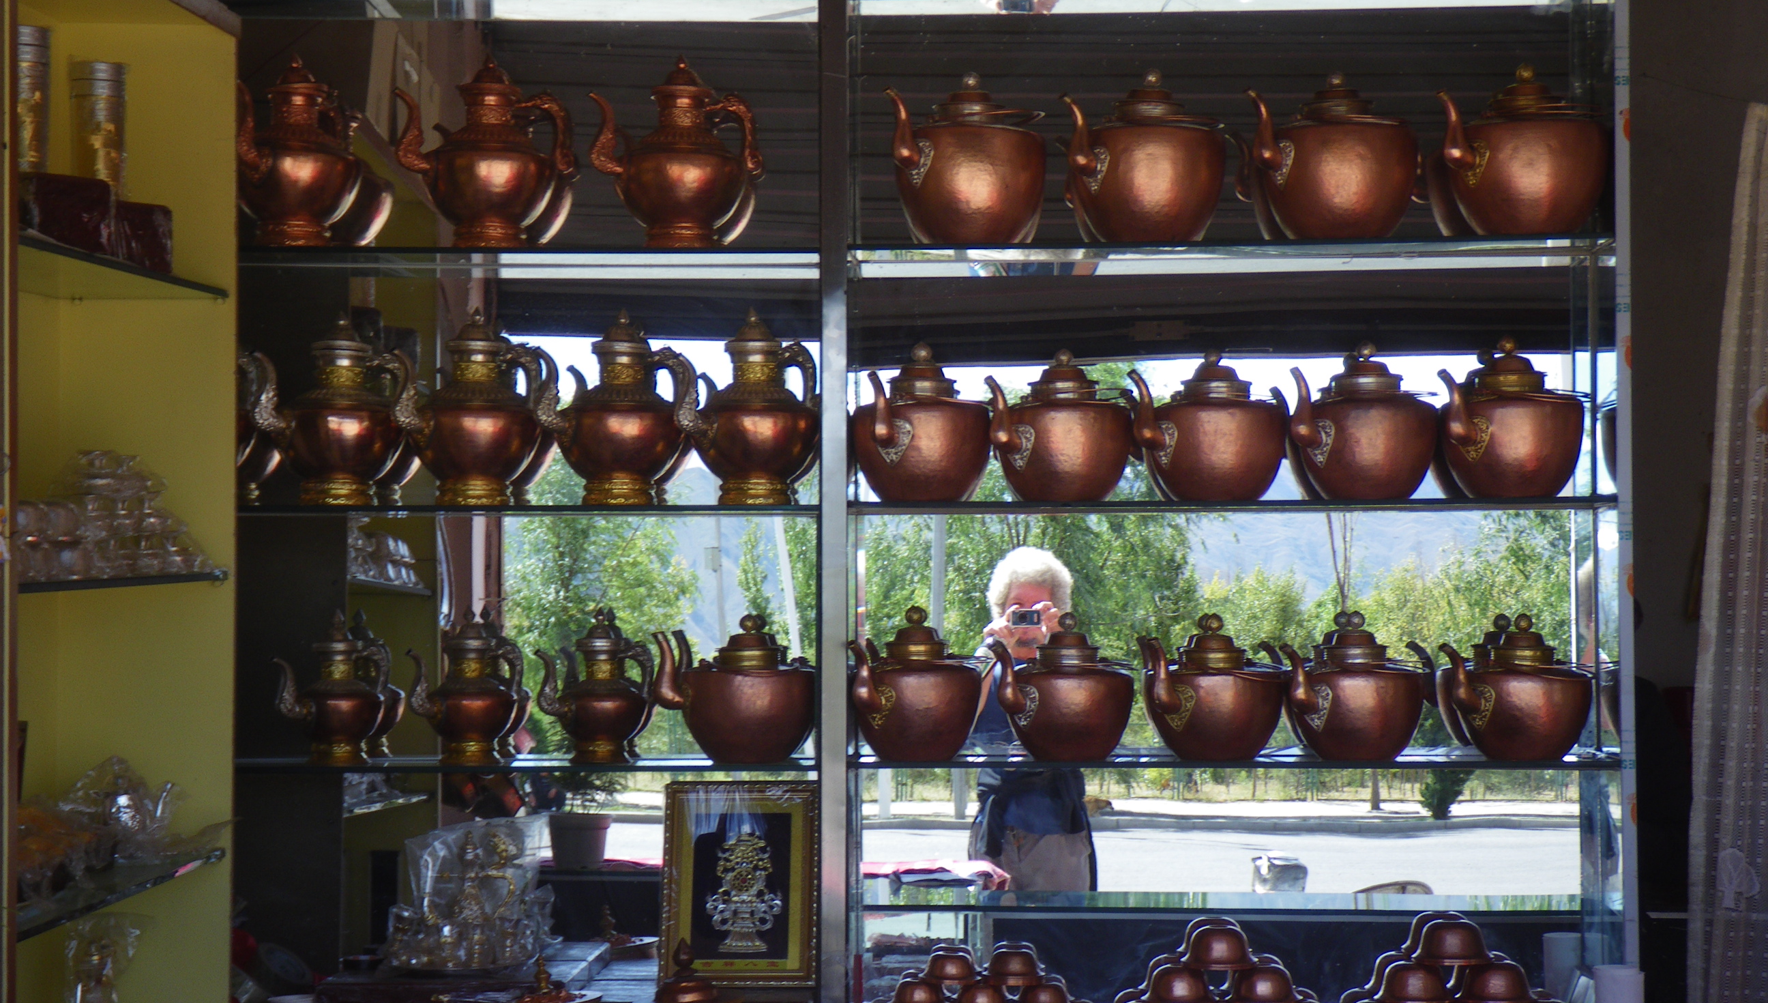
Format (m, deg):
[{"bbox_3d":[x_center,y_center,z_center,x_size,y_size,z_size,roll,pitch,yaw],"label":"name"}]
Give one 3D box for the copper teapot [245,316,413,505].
[{"bbox_3d":[-0.784,-0.133,4.531,0.252,0.274,0.190,1,-3,-38],"label":"copper teapot"}]

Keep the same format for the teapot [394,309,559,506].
[{"bbox_3d":[-0.579,-0.131,4.432,0.177,0.279,0.256,-2,-2,44],"label":"teapot"}]

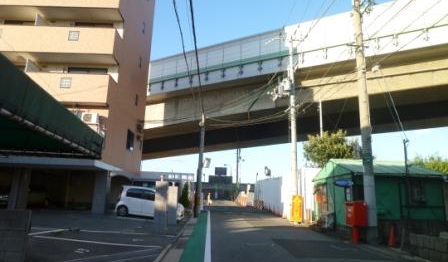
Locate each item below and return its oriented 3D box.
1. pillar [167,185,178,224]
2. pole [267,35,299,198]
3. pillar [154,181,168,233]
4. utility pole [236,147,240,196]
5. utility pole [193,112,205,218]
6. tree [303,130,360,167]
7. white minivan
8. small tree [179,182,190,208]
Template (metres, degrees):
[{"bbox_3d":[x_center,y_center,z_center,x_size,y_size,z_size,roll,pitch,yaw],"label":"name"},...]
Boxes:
[{"bbox_3d":[-2.249,3.307,13.797,0.360,1.706,0.360,2,-12,0],"label":"pillar"},{"bbox_3d":[3.946,-0.554,20.078,1.900,12.379,0.900,2,-12,0],"label":"pole"},{"bbox_3d":[-2.140,2.653,10.793,0.360,1.765,0.360,2,-12,0],"label":"pillar"},{"bbox_3d":[2.695,7.380,58.167,0.420,11.005,0.420,2,-12,0],"label":"utility pole"},{"bbox_3d":[-1.608,2.069,19.902,0.360,6.752,0.330,2,-12,0],"label":"utility pole"},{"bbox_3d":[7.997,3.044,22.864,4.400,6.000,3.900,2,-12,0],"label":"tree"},{"bbox_3d":[-3.850,3.840,16.450,3.450,1.620,1.500,-2,-13,17],"label":"white minivan"},{"bbox_3d":[-2.544,4.265,20.309,0.580,1.800,0.580,2,-12,0],"label":"small tree"}]

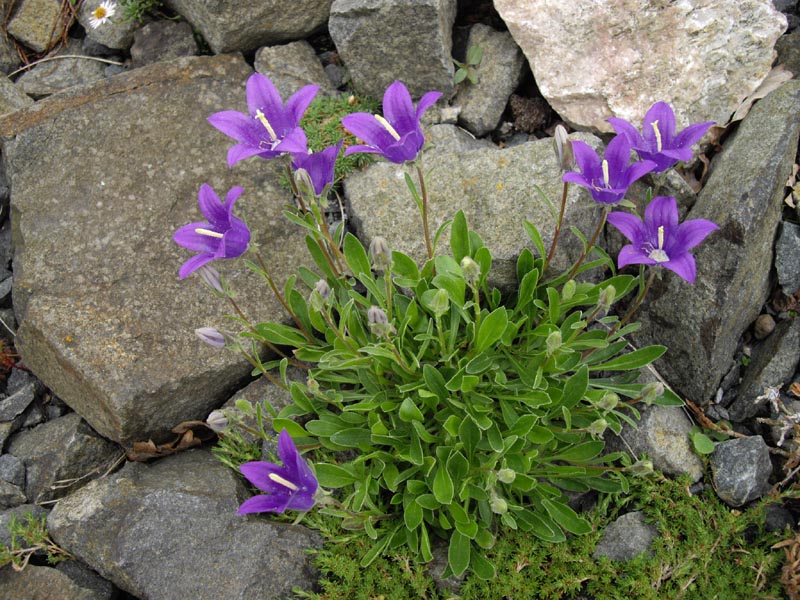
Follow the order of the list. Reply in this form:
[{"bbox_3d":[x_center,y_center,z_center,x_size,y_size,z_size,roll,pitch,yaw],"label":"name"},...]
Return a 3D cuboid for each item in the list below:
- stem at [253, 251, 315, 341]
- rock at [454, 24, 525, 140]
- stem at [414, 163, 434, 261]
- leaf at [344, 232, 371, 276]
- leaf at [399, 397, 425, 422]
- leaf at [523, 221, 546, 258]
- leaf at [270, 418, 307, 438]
[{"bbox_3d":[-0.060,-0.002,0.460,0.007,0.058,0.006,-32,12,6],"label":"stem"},{"bbox_3d":[0.064,-0.159,0.635,0.050,0.042,0.075,0,50,0],"label":"rock"},{"bbox_3d":[0.013,-0.044,0.451,0.004,0.058,0.004,-6,36,4],"label":"stem"},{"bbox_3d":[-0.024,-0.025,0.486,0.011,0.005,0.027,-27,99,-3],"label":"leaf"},{"bbox_3d":[0.006,0.054,0.437,0.012,0.015,0.006,-20,39,-15],"label":"leaf"},{"bbox_3d":[0.072,-0.032,0.470,0.007,0.024,0.006,-37,22,-20],"label":"leaf"},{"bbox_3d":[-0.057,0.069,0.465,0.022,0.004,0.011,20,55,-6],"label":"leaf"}]

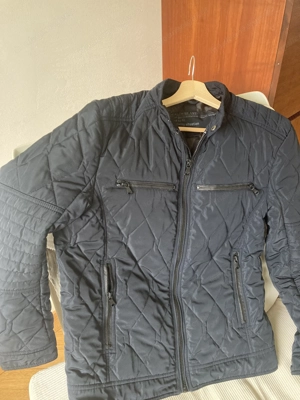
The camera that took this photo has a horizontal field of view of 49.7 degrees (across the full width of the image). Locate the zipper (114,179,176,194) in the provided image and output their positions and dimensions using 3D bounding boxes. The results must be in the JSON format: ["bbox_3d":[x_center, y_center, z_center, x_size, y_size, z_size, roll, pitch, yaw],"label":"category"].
[{"bbox_3d":[-0.007,-0.030,0.710,0.132,0.026,0.015,5,-4,-14],"label":"zipper"}]

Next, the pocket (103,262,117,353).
[{"bbox_3d":[-0.085,0.220,0.675,0.026,0.186,0.016,-1,-2,-17],"label":"pocket"}]

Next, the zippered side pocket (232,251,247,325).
[{"bbox_3d":[0.210,0.207,0.760,0.022,0.167,0.015,-7,-1,-15],"label":"zippered side pocket"}]

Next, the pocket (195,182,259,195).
[{"bbox_3d":[0.180,-0.029,0.755,0.160,0.026,0.015,-2,-2,-15],"label":"pocket"}]

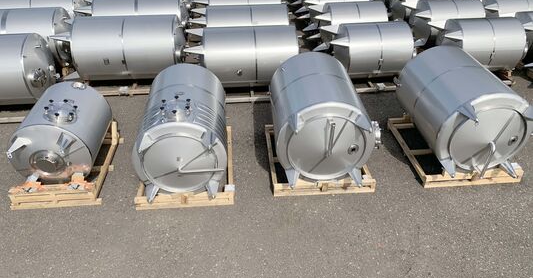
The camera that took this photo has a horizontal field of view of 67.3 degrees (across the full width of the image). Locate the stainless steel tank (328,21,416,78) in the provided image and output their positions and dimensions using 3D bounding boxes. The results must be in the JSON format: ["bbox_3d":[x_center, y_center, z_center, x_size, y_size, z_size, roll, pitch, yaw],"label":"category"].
[{"bbox_3d":[2.266,-1.960,8.902,1.953,1.199,1.199,-4,35,-5],"label":"stainless steel tank"}]

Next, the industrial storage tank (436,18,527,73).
[{"bbox_3d":[4.842,-2.182,9.264,2.005,1.135,1.135,-3,35,-4],"label":"industrial storage tank"}]

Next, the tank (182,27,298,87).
[{"bbox_3d":[-0.519,-2.187,10.714,2.984,1.563,1.563,-3,34,-5],"label":"tank"}]

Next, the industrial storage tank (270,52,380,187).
[{"bbox_3d":[0.876,-0.349,6.435,1.513,1.409,2.315,-2,35,-2],"label":"industrial storage tank"}]

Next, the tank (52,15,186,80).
[{"bbox_3d":[-3.065,-2.000,8.842,2.613,1.356,1.356,-3,35,-4],"label":"tank"}]

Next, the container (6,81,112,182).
[{"bbox_3d":[-3.896,-0.067,7.700,1.377,1.377,2.125,-3,34,-4],"label":"container"}]

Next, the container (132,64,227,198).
[{"bbox_3d":[-1.278,-0.210,6.251,1.299,1.403,2.393,-4,35,-5],"label":"container"}]

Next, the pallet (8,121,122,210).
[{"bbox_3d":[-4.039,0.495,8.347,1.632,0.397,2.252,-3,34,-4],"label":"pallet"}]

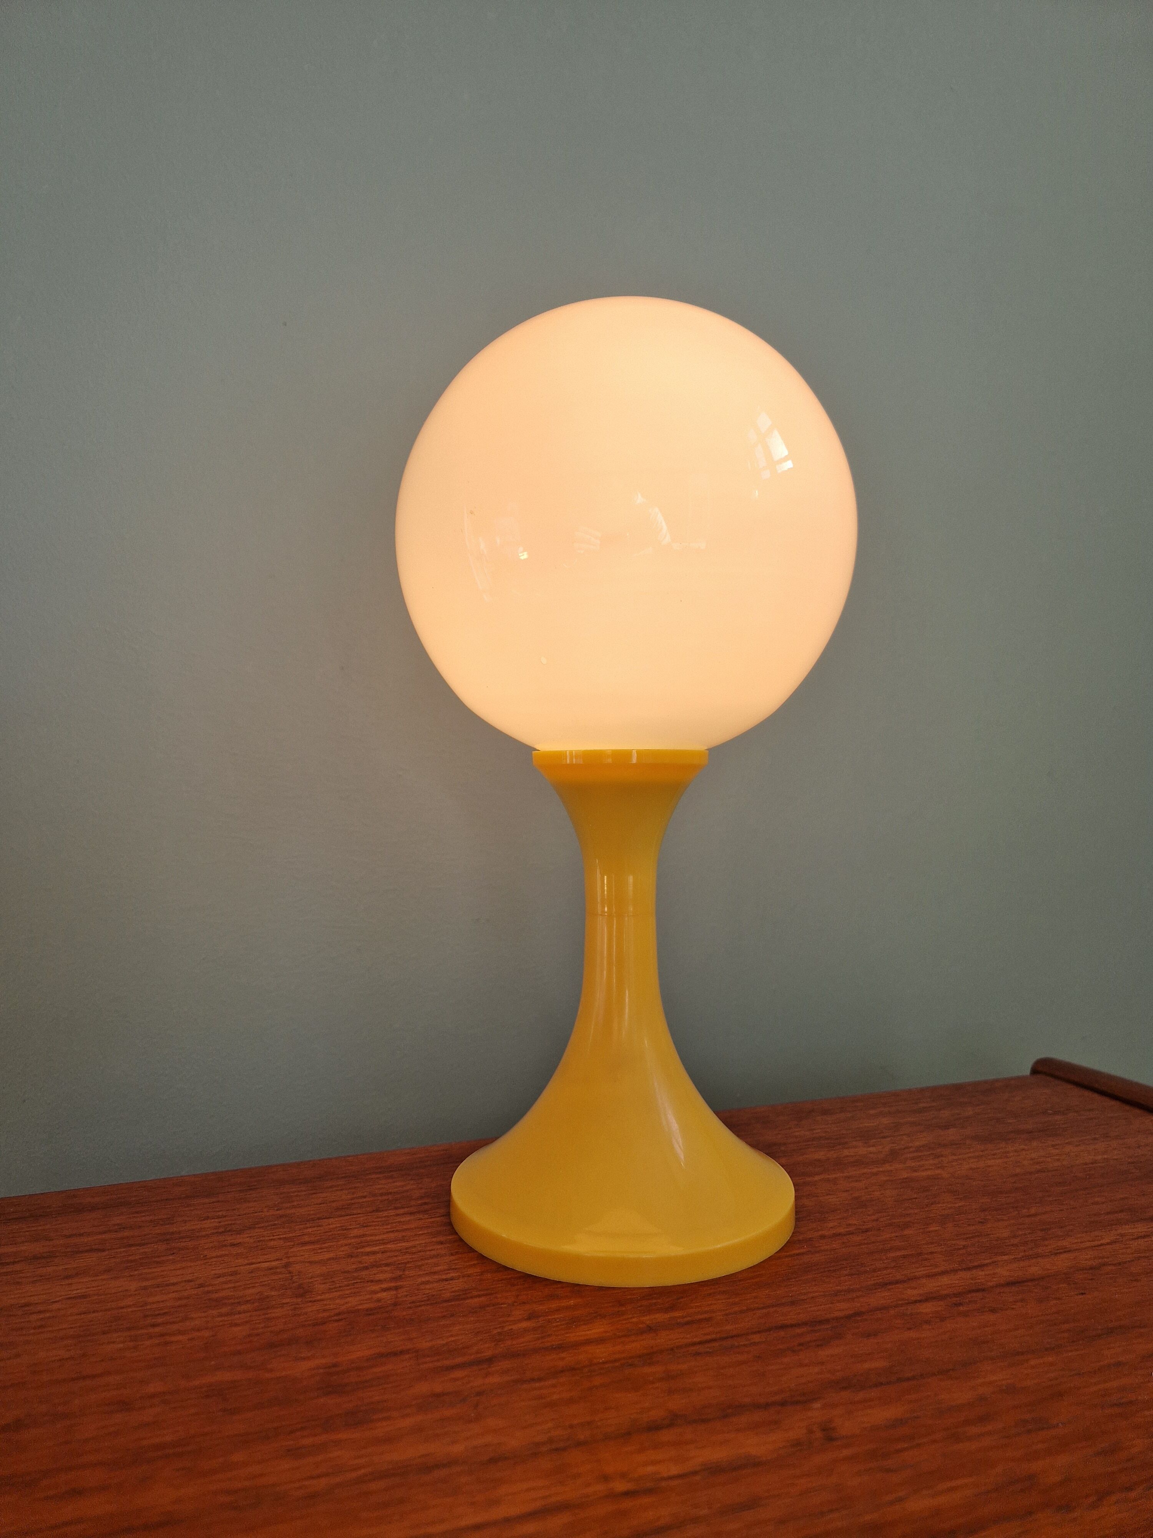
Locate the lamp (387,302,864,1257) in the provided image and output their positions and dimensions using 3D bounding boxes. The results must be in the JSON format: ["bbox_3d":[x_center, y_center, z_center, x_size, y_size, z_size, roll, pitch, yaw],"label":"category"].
[{"bbox_3d":[0.021,-0.004,0.458,0.202,0.397,0.202,0,-1,0],"label":"lamp"}]

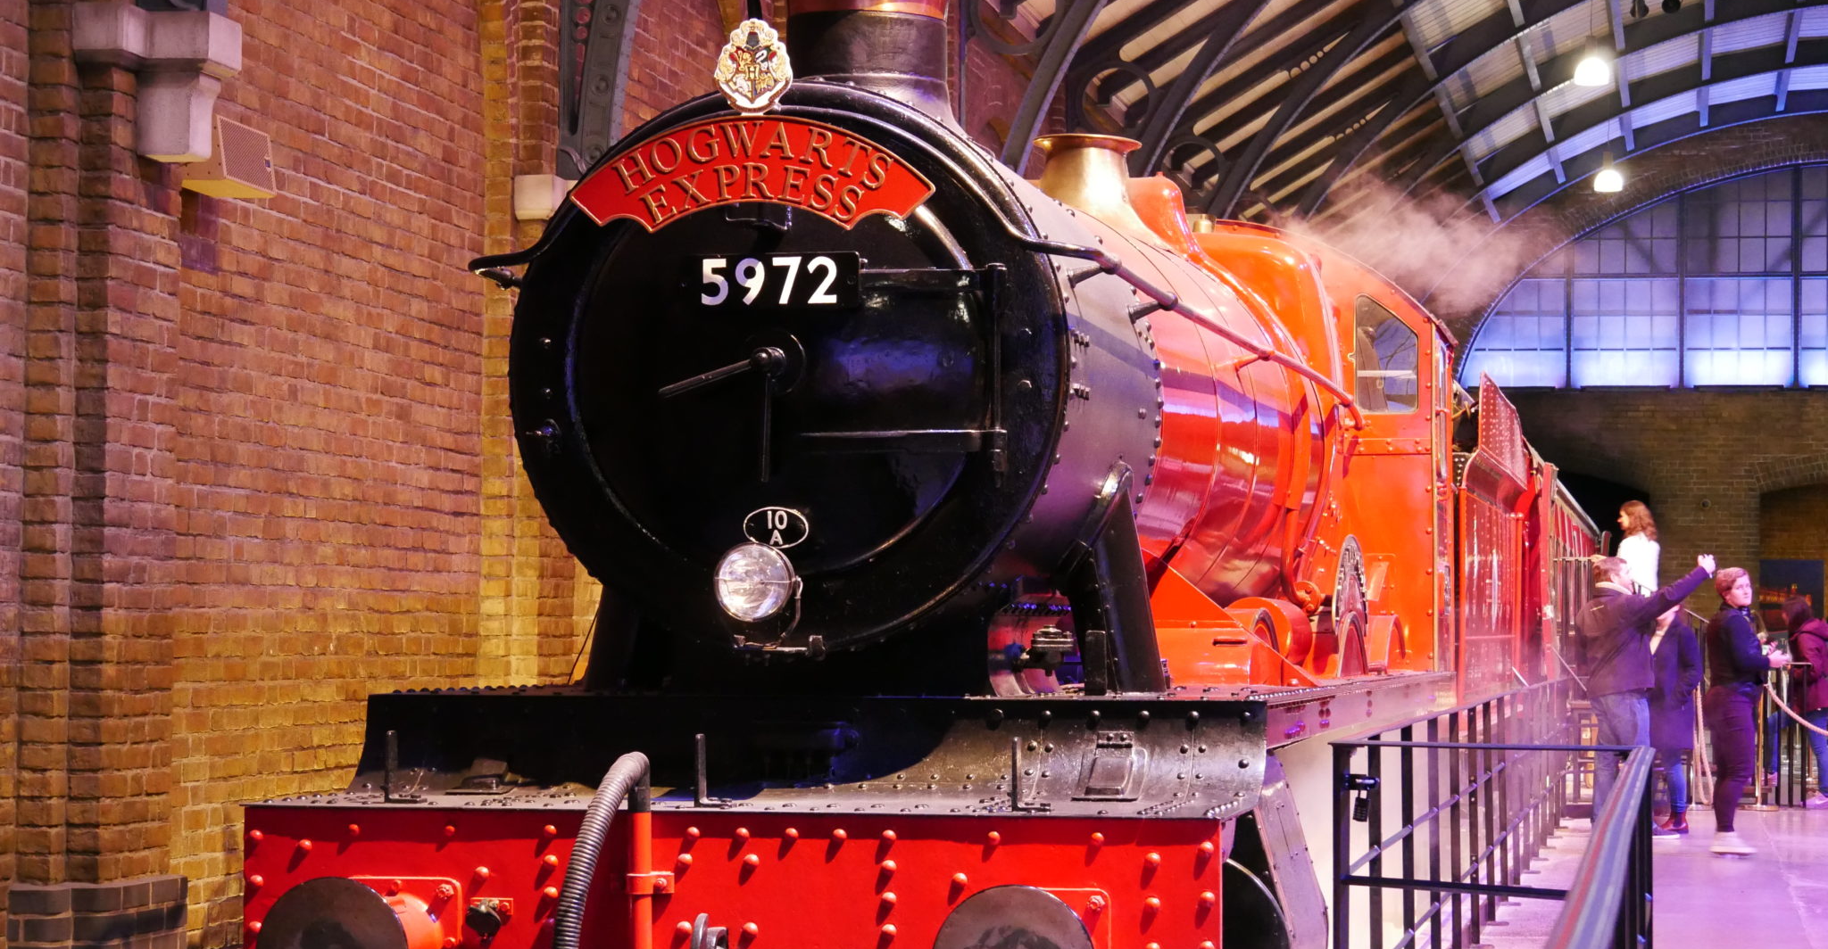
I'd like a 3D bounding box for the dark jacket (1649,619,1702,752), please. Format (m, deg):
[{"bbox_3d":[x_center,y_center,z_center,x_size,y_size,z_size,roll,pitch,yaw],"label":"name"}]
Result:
[{"bbox_3d":[4.880,1.369,23.500,0.320,0.930,0.500,3,-4,-41],"label":"dark jacket"}]

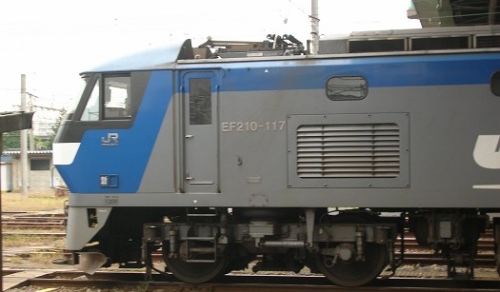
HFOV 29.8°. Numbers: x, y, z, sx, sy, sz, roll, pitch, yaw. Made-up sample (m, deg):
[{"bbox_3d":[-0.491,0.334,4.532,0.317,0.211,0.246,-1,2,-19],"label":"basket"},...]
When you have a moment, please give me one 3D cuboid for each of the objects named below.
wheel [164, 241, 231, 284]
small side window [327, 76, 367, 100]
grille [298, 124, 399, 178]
[{"bbox_3d":[-0.839,1.655,15.188,1.130,1.130,0.140,-1,-1,15],"label":"wheel"},{"bbox_3d":[1.426,-0.844,13.744,0.605,0.363,0.050,-1,-1,15],"label":"small side window"},{"bbox_3d":[1.436,0.073,13.733,1.513,0.797,0.060,-1,-1,15],"label":"grille"}]

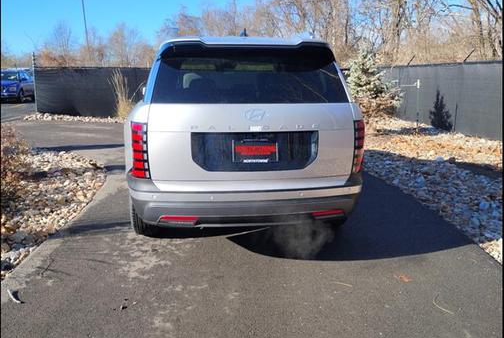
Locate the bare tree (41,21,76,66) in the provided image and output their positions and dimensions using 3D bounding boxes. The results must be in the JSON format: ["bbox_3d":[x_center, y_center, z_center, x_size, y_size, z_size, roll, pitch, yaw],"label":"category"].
[{"bbox_3d":[-22.800,-13.900,48.000,4.300,6.700,4.100,0,14,0],"label":"bare tree"}]

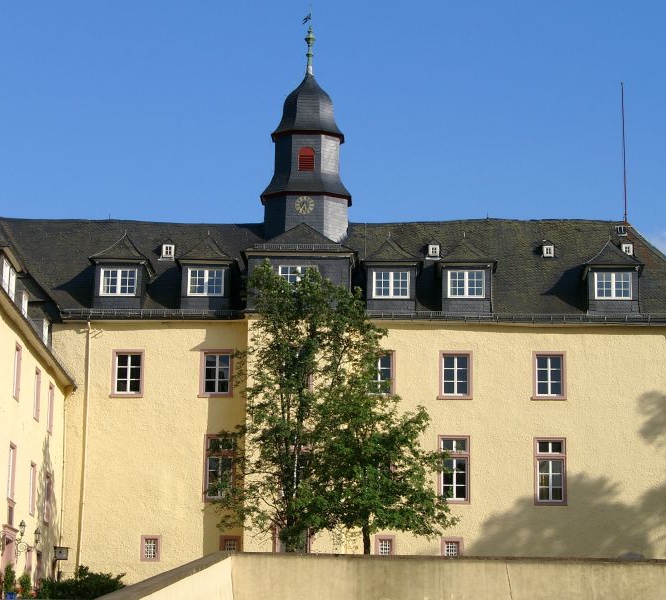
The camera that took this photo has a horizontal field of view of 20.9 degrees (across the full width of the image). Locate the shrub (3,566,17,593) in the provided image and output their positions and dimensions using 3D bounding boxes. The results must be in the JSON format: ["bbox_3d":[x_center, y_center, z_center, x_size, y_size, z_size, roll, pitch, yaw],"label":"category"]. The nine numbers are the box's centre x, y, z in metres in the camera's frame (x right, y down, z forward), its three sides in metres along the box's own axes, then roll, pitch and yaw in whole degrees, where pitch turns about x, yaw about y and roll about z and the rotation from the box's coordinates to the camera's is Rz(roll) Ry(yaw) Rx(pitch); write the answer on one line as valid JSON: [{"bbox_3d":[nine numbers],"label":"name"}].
[{"bbox_3d":[-10.425,9.002,58.268,0.430,0.930,0.430,0,-13,0],"label":"shrub"}]

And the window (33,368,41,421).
[{"bbox_3d":[-10.973,3.492,66.498,0.200,1.920,1.120,0,-13,0],"label":"window"}]

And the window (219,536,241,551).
[{"bbox_3d":[-4.258,10.367,75.001,0.875,1.074,0.250,0,-13,2],"label":"window"}]

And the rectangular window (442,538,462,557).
[{"bbox_3d":[4.737,9.979,71.674,0.800,1.000,0.200,0,-13,1],"label":"rectangular window"}]

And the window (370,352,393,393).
[{"bbox_3d":[1.972,3.196,76.455,1.355,2.023,0.250,0,-13,2],"label":"window"}]

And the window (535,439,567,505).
[{"bbox_3d":[8.736,6.901,72.370,1.290,2.720,0.200,0,-13,1],"label":"window"}]

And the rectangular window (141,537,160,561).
[{"bbox_3d":[-7.247,9.904,71.794,0.770,1.030,0.200,0,-13,1],"label":"rectangular window"}]

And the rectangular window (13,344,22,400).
[{"bbox_3d":[-10.982,2.498,62.400,0.200,1.930,1.120,0,-13,0],"label":"rectangular window"}]

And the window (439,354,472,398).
[{"bbox_3d":[5.213,3.223,76.355,1.407,2.085,0.250,0,-13,2],"label":"window"}]

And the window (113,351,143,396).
[{"bbox_3d":[-8.698,3.155,76.770,1.366,2.053,0.250,0,-13,2],"label":"window"}]

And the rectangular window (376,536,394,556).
[{"bbox_3d":[2.077,9.913,71.713,0.770,1.000,0.200,0,-13,1],"label":"rectangular window"}]

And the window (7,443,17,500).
[{"bbox_3d":[-11.502,6.160,64.255,0.250,2.040,1.350,1,-13,0],"label":"window"}]

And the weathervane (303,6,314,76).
[{"bbox_3d":[-1.131,-12.302,84.914,0.500,3.447,0.350,0,-13,2],"label":"weathervane"}]

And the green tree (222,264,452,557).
[{"bbox_3d":[0.055,4.202,67.762,8.700,11.244,7.200,0,-13,2],"label":"green tree"}]

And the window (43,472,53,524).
[{"bbox_3d":[-11.541,8.032,72.470,0.250,2.070,1.300,1,-13,0],"label":"window"}]

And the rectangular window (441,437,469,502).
[{"bbox_3d":[5.094,7.118,75.472,1.315,2.860,0.250,0,-13,2],"label":"rectangular window"}]

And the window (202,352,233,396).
[{"bbox_3d":[-4.750,3.026,73.403,1.330,2.000,0.200,0,-13,1],"label":"window"}]

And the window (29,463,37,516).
[{"bbox_3d":[-11.006,6.922,65.740,0.200,1.930,1.100,0,-13,0],"label":"window"}]

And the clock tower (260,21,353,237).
[{"bbox_3d":[-1.184,-7.867,83.906,4.057,10.534,4.057,0,-13,2],"label":"clock tower"}]

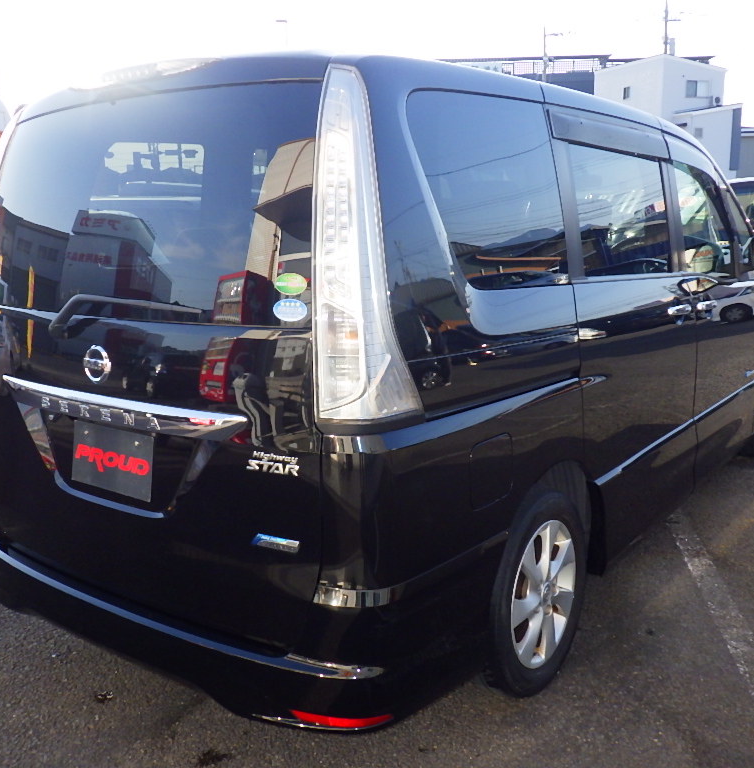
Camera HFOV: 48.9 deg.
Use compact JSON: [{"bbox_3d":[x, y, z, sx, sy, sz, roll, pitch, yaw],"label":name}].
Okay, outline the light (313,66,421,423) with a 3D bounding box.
[{"bbox_3d":[-0.045,-0.289,1.721,0.225,0.765,0.190,2,8,37],"label":"light"}]

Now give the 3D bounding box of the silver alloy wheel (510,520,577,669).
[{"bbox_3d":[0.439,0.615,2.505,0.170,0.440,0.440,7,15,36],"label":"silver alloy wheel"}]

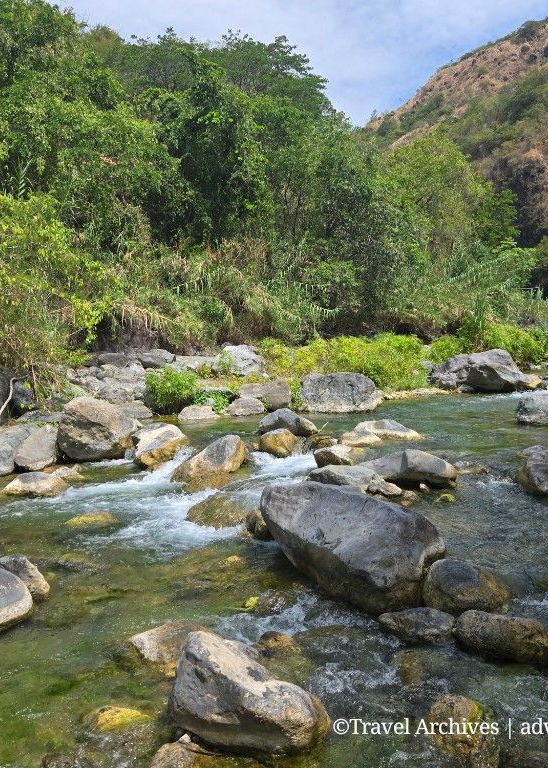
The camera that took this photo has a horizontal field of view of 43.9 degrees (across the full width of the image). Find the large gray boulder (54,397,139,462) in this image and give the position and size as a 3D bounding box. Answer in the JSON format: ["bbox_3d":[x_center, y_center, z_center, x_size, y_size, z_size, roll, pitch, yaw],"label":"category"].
[{"bbox_3d":[-2.210,0.556,8.600,0.984,0.781,0.836,1,5,15],"label":"large gray boulder"}]

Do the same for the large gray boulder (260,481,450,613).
[{"bbox_3d":[0.584,1.197,5.096,1.334,0.807,1.092,3,5,33],"label":"large gray boulder"}]

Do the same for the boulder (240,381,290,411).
[{"bbox_3d":[-0.178,0.233,12.792,0.975,0.590,0.728,0,4,0],"label":"boulder"}]

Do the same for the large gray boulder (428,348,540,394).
[{"bbox_3d":[5.052,-0.319,16.300,2.677,1.053,1.740,1,5,10],"label":"large gray boulder"}]

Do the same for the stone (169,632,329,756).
[{"bbox_3d":[-0.111,1.330,2.950,0.686,0.405,0.467,2,5,20],"label":"stone"}]

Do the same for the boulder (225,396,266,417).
[{"bbox_3d":[-0.481,0.379,11.500,0.708,0.323,0.531,0,5,0],"label":"boulder"}]

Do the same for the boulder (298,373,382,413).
[{"bbox_3d":[1.225,0.162,12.584,1.539,0.741,1.040,0,4,5],"label":"boulder"}]

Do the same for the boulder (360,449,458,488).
[{"bbox_3d":[1.510,0.969,7.800,1.165,0.424,0.676,1,4,10],"label":"boulder"}]

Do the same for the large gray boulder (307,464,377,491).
[{"bbox_3d":[0.716,1.002,7.020,0.755,0.308,0.541,1,4,10],"label":"large gray boulder"}]

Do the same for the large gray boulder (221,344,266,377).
[{"bbox_3d":[-0.760,-0.564,17.000,1.145,0.844,0.916,0,5,0],"label":"large gray boulder"}]

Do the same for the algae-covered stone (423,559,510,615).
[{"bbox_3d":[1.333,1.415,4.732,0.585,0.351,0.489,1,5,15],"label":"algae-covered stone"}]

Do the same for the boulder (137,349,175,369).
[{"bbox_3d":[-2.960,-0.631,17.160,0.980,0.525,0.780,0,4,0],"label":"boulder"}]

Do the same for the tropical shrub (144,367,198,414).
[{"bbox_3d":[-1.833,0.114,12.200,0.943,0.850,0.801,0,5,0],"label":"tropical shrub"}]

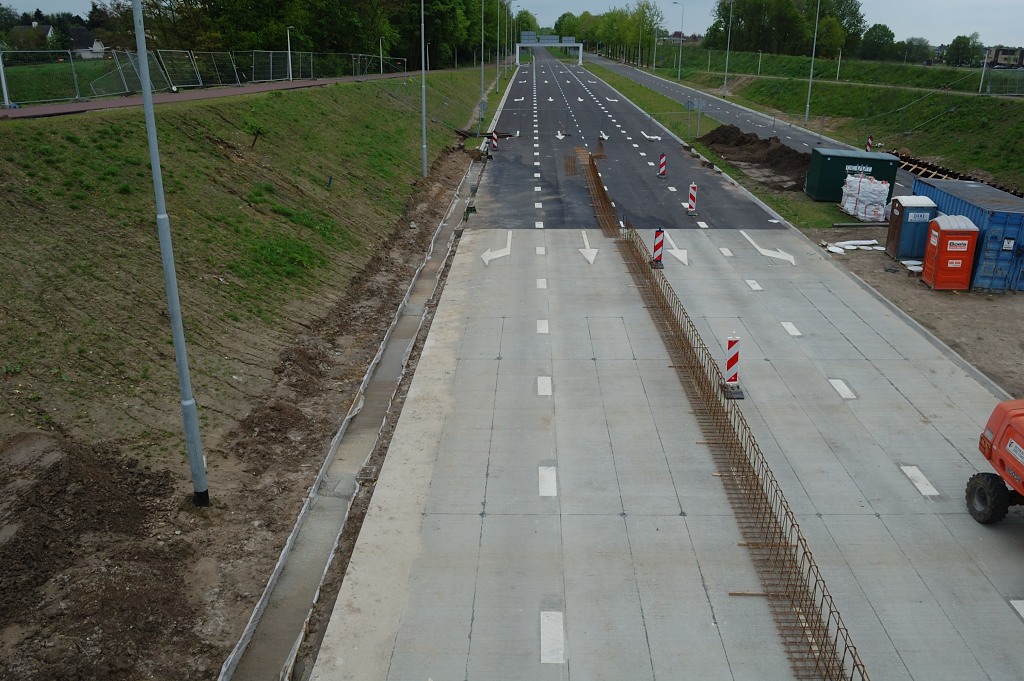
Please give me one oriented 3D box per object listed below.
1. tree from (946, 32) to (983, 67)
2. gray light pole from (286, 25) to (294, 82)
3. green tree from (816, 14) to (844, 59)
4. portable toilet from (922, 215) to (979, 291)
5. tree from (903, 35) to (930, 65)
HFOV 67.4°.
[{"bbox_3d":[112.034,-71.925,190.000,8.200,8.180,8.200,11,23,27],"label":"tree"},{"bbox_3d":[-16.142,-20.943,56.000,0.550,3.950,0.250,1,20,1],"label":"gray light pole"},{"bbox_3d":[53.955,-51.414,130.000,4.360,7.190,4.360,8,21,20],"label":"green tree"},{"bbox_3d":[14.657,-2.943,25.663,1.200,2.300,1.150,3,20,7],"label":"portable toilet"},{"bbox_3d":[108.056,-77.336,205.000,6.880,7.310,6.880,10,22,24],"label":"tree"}]

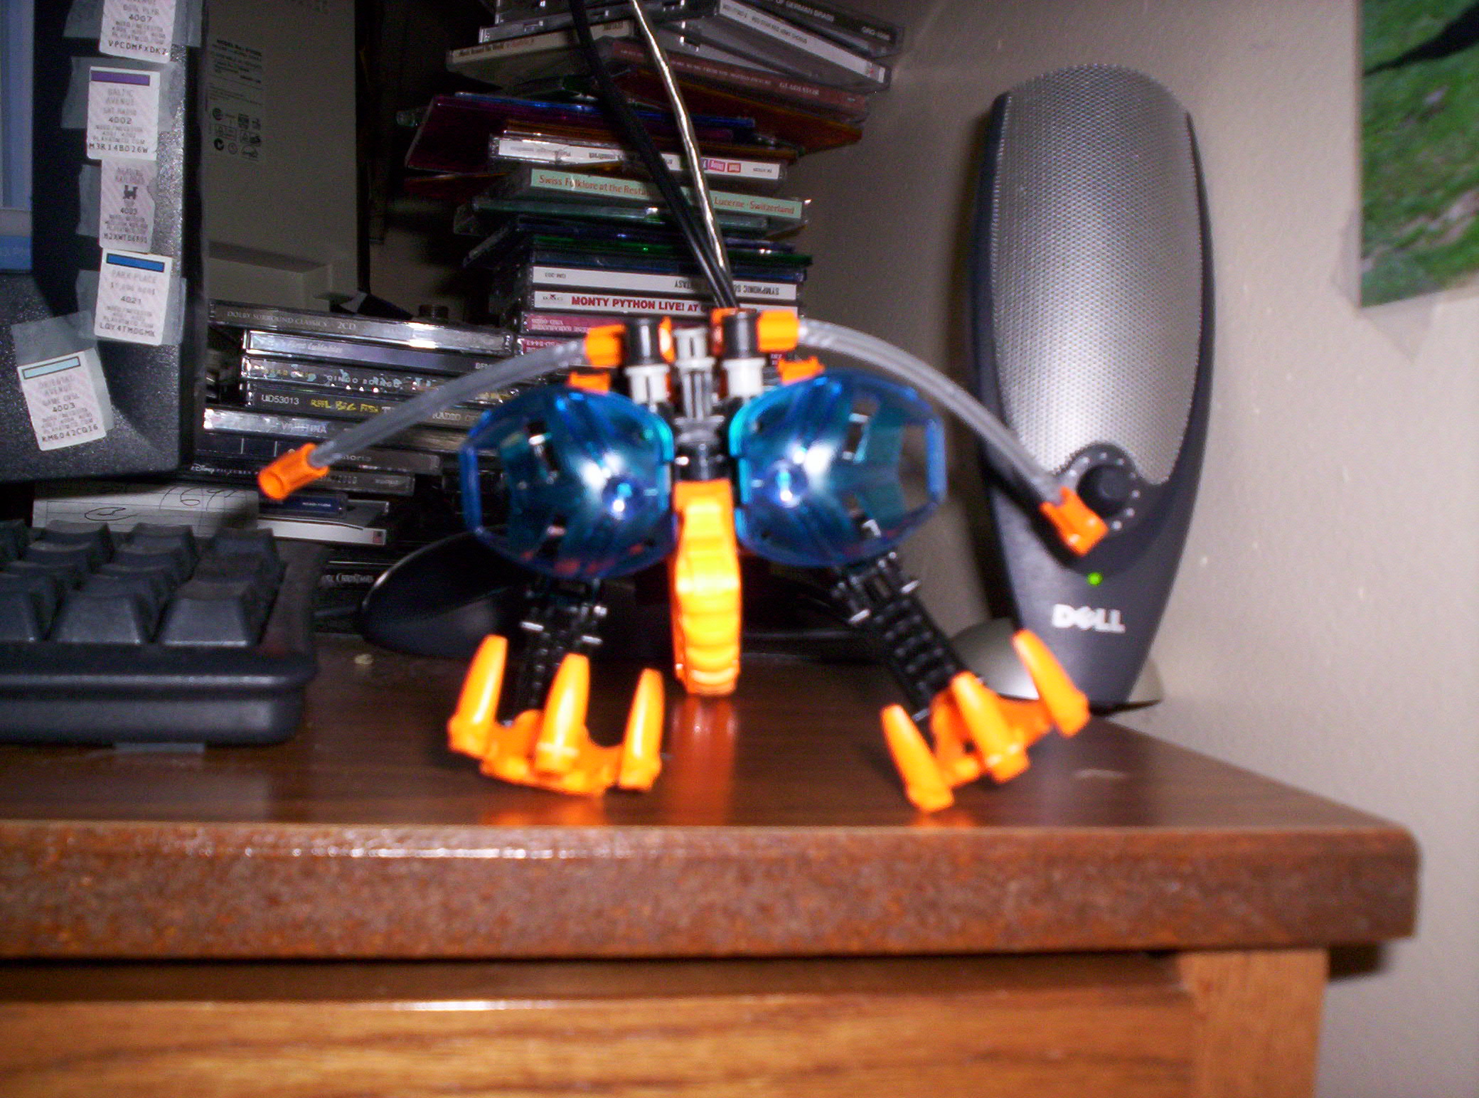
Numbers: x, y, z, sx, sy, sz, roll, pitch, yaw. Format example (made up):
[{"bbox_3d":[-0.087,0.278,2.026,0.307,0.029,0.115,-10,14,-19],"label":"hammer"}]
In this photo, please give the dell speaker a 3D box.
[{"bbox_3d":[0.101,-0.048,0.453,0.068,0.180,0.082,3,2,1],"label":"dell speaker"}]

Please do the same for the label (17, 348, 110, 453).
[{"bbox_3d":[-0.181,-0.040,0.422,0.017,0.023,0.001,-15,3,-18],"label":"label"}]

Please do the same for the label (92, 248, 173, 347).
[{"bbox_3d":[-0.165,-0.068,0.428,0.017,0.024,0.001,6,-4,-18],"label":"label"}]

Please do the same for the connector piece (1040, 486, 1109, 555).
[{"bbox_3d":[0.071,-0.006,0.335,0.016,0.007,0.007,57,0,42],"label":"connector piece"}]

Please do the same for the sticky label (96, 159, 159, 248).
[{"bbox_3d":[-0.166,-0.093,0.428,0.014,0.025,0.001,3,-3,-18],"label":"sticky label"}]

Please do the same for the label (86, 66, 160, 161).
[{"bbox_3d":[-0.168,-0.118,0.429,0.018,0.025,0.001,2,-2,-18],"label":"label"}]

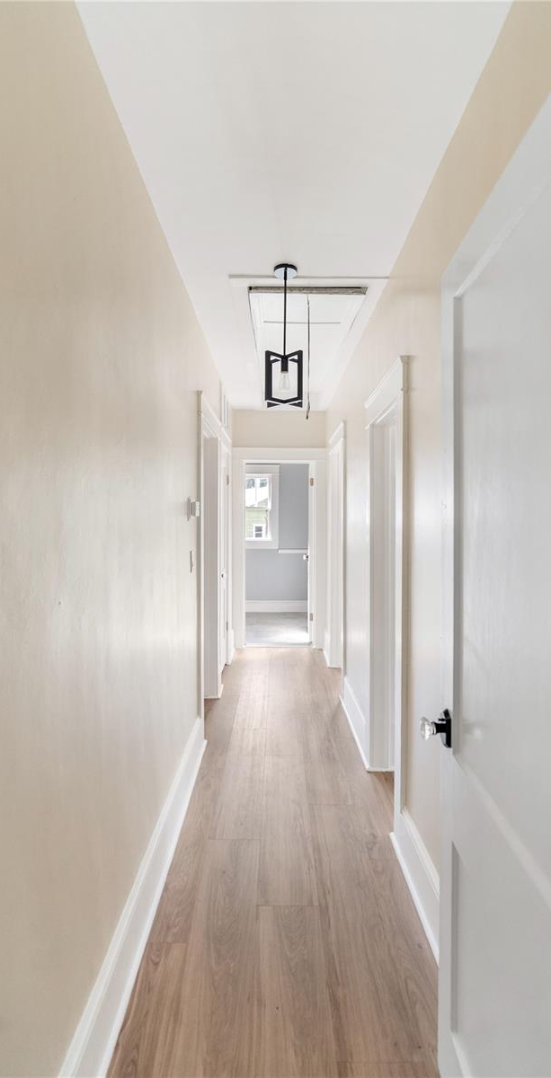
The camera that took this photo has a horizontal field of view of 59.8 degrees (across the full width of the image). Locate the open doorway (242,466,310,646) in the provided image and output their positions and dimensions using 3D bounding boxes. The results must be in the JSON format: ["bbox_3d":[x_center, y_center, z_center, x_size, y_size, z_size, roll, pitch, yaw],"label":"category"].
[{"bbox_3d":[0.019,0.179,5.331,0.755,2.042,0.130,0,2,0],"label":"open doorway"}]

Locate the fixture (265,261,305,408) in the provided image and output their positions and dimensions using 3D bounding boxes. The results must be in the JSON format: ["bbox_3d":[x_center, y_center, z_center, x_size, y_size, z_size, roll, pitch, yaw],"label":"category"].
[{"bbox_3d":[0.043,-0.982,2.319,0.176,0.651,0.170,0,2,0],"label":"fixture"}]

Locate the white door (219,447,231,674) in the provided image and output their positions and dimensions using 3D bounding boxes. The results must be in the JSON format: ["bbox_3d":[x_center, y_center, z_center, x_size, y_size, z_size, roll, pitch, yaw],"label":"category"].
[{"bbox_3d":[-0.480,0.208,4.344,0.040,2.030,0.610,0,2,0],"label":"white door"}]

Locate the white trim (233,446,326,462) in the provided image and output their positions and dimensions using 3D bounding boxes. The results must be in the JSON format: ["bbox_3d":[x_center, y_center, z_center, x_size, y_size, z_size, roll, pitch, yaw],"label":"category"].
[{"bbox_3d":[0.042,-0.926,5.215,1.040,0.156,0.030,0,2,0],"label":"white trim"}]

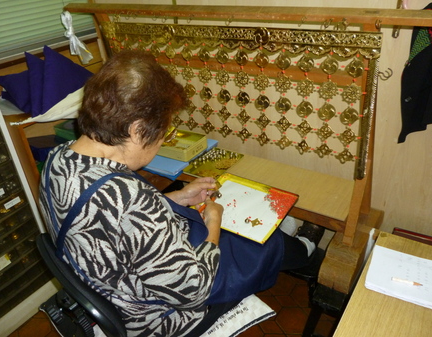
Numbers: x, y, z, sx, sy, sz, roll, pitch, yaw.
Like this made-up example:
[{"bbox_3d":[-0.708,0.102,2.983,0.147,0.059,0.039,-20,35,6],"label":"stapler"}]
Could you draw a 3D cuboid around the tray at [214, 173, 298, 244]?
[{"bbox_3d":[0.094,0.134,1.282,0.310,0.020,0.290,15,36,31],"label":"tray"}]

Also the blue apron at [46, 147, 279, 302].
[{"bbox_3d":[-0.109,0.148,1.091,0.460,0.550,0.620,23,40,39],"label":"blue apron"}]

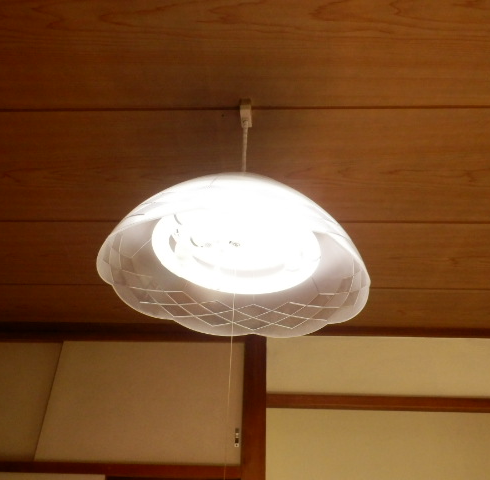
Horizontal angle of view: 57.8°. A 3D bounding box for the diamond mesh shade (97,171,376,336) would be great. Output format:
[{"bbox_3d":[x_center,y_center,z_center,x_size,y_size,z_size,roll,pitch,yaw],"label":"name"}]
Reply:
[{"bbox_3d":[-0.017,0.010,0.824,0.463,0.190,0.463,3,-32,0],"label":"diamond mesh shade"}]

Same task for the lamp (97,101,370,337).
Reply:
[{"bbox_3d":[-0.015,-0.108,0.899,0.463,0.470,0.463,2,-32,0],"label":"lamp"}]

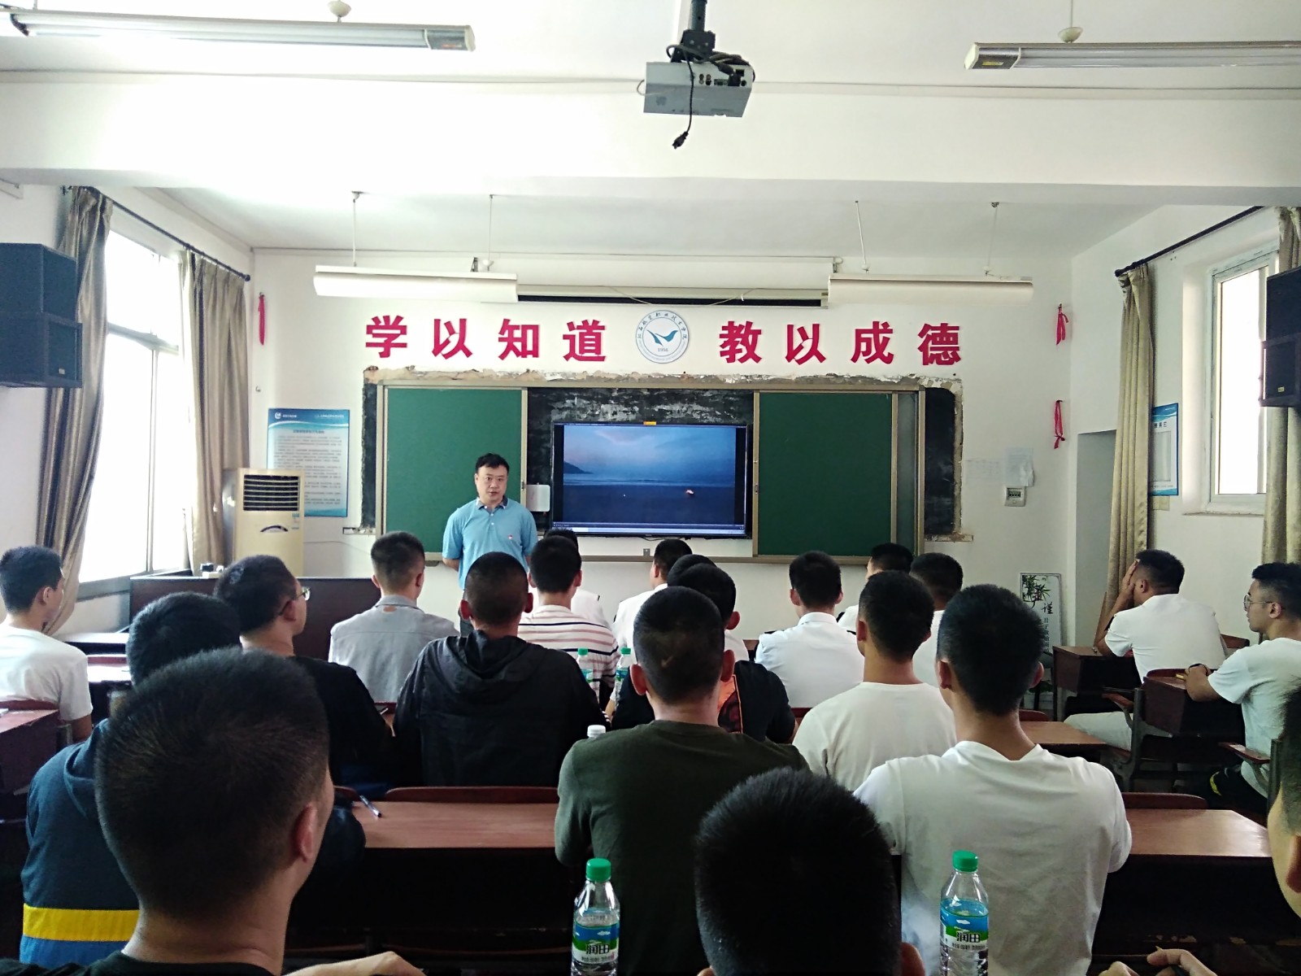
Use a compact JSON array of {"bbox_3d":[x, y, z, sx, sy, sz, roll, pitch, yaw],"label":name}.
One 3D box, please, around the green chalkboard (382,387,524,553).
[{"bbox_3d":[-1.429,-0.118,7.649,1.036,1.221,0.040,1,-1,-1],"label":"green chalkboard"}]

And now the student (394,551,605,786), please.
[{"bbox_3d":[-0.400,0.839,2.957,0.540,1.351,0.720,1,1,1],"label":"student"}]

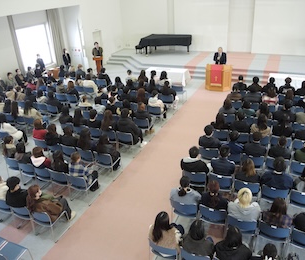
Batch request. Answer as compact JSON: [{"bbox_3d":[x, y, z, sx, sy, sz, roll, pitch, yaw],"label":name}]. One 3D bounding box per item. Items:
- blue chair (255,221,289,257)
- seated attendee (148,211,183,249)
[{"bbox_3d":[2.085,1.744,4.839,0.485,0.765,0.490,9,30,23],"label":"blue chair"},{"bbox_3d":[0.311,1.686,4.645,0.500,1.250,0.740,8,30,24],"label":"seated attendee"}]

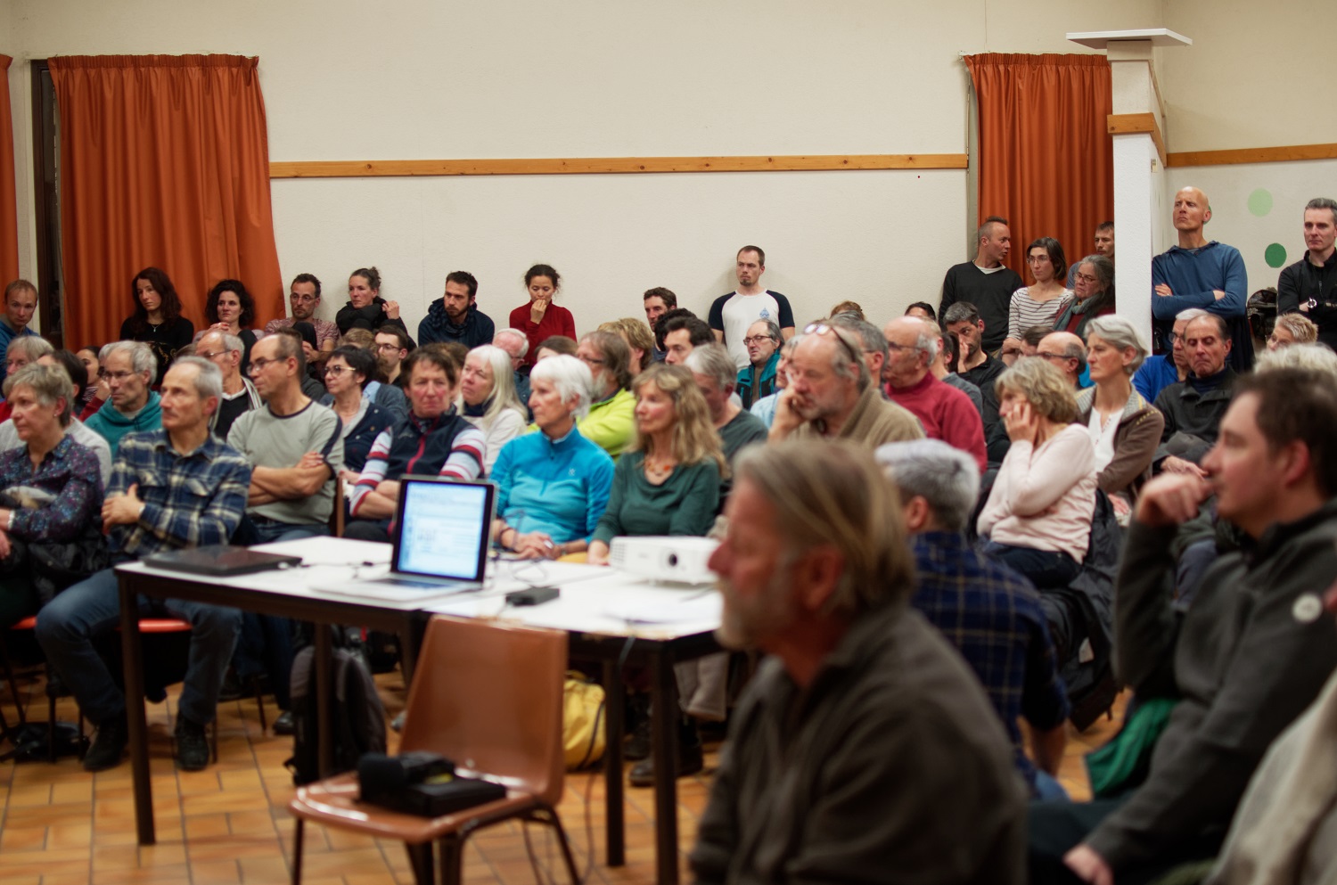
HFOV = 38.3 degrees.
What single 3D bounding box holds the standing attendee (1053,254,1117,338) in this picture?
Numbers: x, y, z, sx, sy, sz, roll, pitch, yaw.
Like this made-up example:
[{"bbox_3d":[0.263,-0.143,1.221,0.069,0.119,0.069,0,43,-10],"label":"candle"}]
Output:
[{"bbox_3d":[2.082,-0.162,9.469,0.480,1.517,0.320,2,6,32],"label":"standing attendee"}]

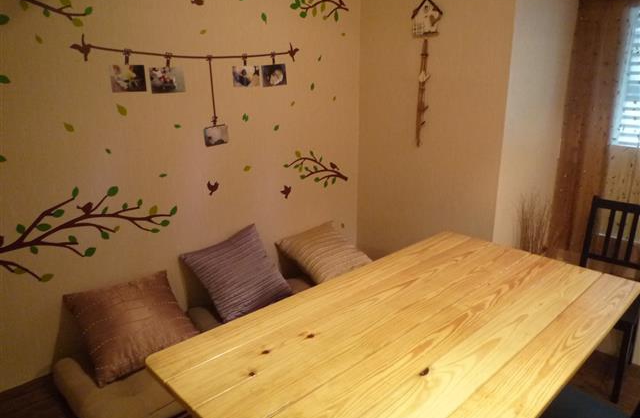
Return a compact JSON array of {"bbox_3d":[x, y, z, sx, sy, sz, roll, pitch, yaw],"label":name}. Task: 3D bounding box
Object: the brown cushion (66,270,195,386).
[{"bbox_3d":[-0.747,0.454,1.889,0.425,0.140,0.410,-13,51,-41],"label":"brown cushion"}]

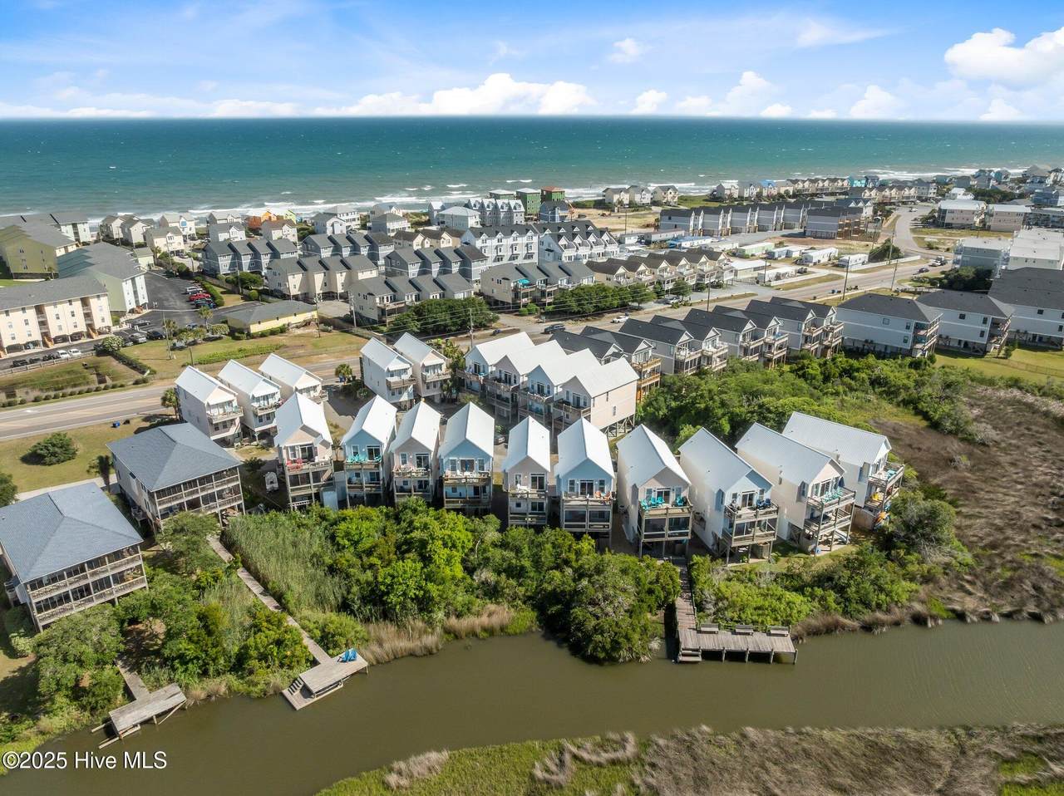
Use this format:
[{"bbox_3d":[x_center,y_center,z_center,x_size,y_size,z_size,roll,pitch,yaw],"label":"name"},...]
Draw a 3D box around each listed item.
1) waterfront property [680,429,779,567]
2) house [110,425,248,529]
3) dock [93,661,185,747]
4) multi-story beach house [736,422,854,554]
[{"bbox_3d":[23.533,11.394,89.424,6.393,10.964,14.040,-5,22,-14],"label":"waterfront property"},{"bbox_3d":[-46.160,9.910,95.700,10.700,10.700,17.700,-19,28,-40],"label":"house"},{"bbox_3d":[-36.168,26.881,66.166,7.000,1.200,9.400,-19,28,-40],"label":"dock"},{"bbox_3d":[32.700,10.870,92.930,6.400,11.500,14.000,-11,24,-27],"label":"multi-story beach house"}]

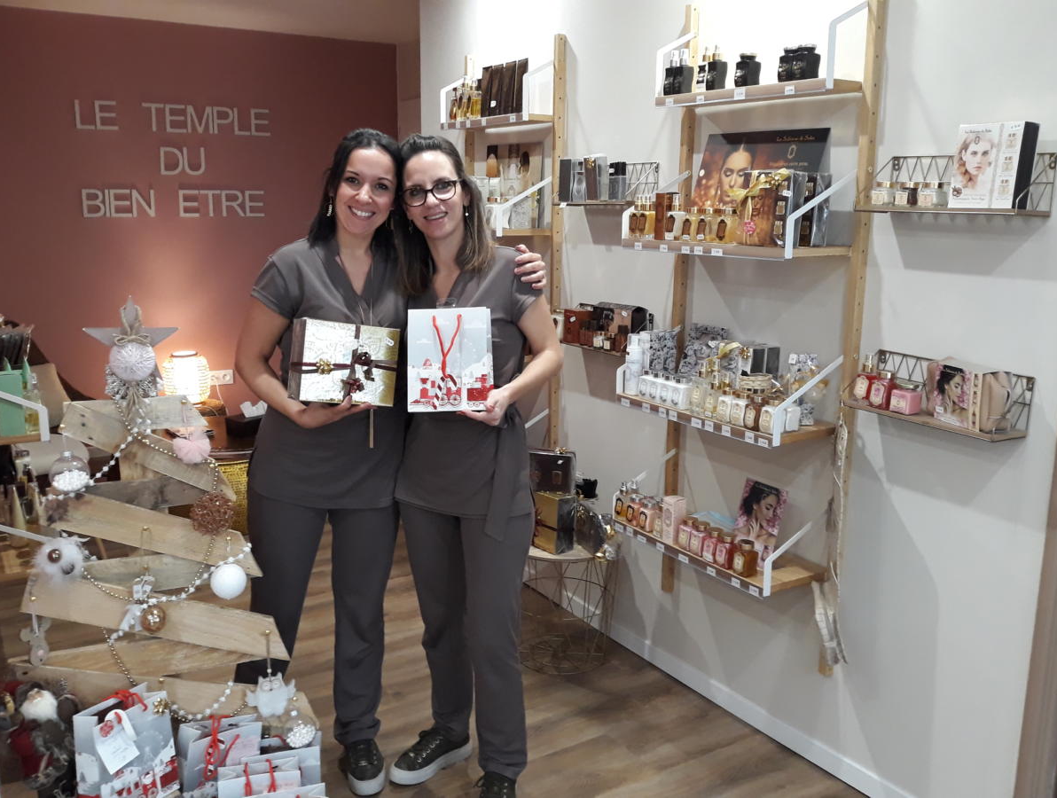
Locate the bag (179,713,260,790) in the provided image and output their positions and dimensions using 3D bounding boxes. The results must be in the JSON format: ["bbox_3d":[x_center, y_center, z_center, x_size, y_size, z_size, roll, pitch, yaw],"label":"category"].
[{"bbox_3d":[-0.796,0.950,2.153,0.182,0.235,0.090,-5,14,-21],"label":"bag"}]

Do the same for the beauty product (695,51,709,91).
[{"bbox_3d":[0.477,-0.873,2.211,0.041,0.112,0.038,-8,15,-34],"label":"beauty product"}]

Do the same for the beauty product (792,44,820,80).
[{"bbox_3d":[0.715,-0.868,2.142,0.051,0.082,0.051,-8,15,-35],"label":"beauty product"}]

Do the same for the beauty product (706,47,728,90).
[{"bbox_3d":[0.499,-0.867,2.187,0.038,0.120,0.037,-7,16,-30],"label":"beauty product"}]

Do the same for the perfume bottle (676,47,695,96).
[{"bbox_3d":[0.416,-0.873,2.217,0.039,0.115,0.036,-8,15,-31],"label":"perfume bottle"}]

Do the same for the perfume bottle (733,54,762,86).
[{"bbox_3d":[0.603,-0.907,2.290,0.051,0.080,0.051,-8,15,-35],"label":"perfume bottle"}]

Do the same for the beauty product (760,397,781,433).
[{"bbox_3d":[0.586,0.039,1.981,0.041,0.081,0.041,-8,15,-31],"label":"beauty product"}]

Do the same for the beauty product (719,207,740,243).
[{"bbox_3d":[0.512,-0.443,2.118,0.043,0.091,0.046,0,12,0],"label":"beauty product"}]

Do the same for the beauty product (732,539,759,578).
[{"bbox_3d":[0.571,0.411,2.175,0.048,0.090,0.046,-8,15,-34],"label":"beauty product"}]

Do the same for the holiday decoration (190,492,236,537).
[{"bbox_3d":[-0.716,0.260,1.880,0.100,0.100,0.100,0,12,0],"label":"holiday decoration"}]

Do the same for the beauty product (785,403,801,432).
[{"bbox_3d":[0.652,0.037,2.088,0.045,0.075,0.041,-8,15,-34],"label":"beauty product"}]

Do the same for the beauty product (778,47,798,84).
[{"bbox_3d":[0.617,-0.780,1.942,0.044,0.078,0.040,-8,15,-31],"label":"beauty product"}]

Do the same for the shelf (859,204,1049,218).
[{"bbox_3d":[0.877,-0.392,1.744,0.138,0.017,0.350,-9,15,-33],"label":"shelf"}]

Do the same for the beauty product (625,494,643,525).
[{"bbox_3d":[0.349,0.364,2.738,0.044,0.091,0.044,-8,15,-35],"label":"beauty product"}]

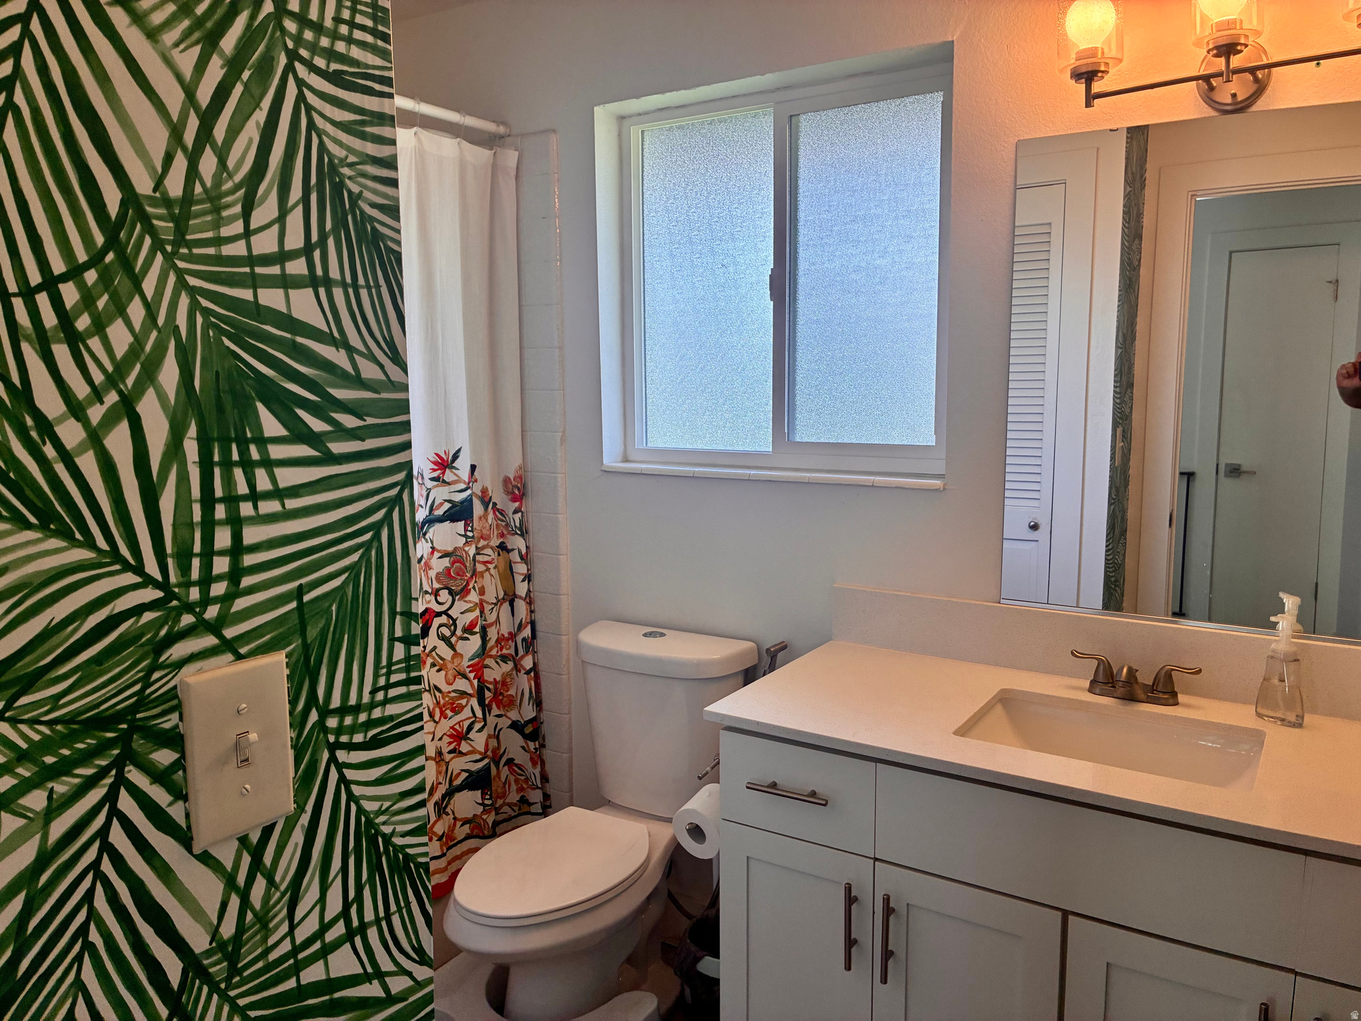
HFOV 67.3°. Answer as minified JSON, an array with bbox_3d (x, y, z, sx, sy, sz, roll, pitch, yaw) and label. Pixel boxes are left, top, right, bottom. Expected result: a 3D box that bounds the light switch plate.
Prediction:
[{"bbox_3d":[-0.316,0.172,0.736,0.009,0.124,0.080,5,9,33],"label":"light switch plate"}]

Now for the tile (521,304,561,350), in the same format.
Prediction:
[{"bbox_3d":[-0.352,-0.475,2.641,0.108,0.108,0.014,5,9,33],"label":"tile"}]

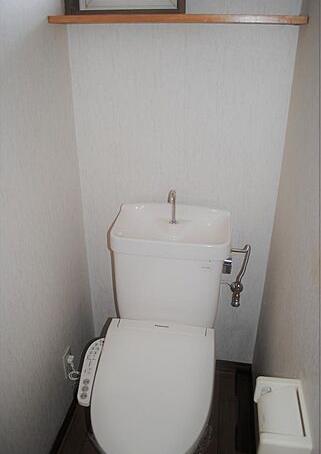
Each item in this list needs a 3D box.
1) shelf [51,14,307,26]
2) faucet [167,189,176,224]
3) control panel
[{"bbox_3d":[0.048,-0.650,1.131,0.776,0.023,0.138,5,28,8],"label":"shelf"},{"bbox_3d":[0.042,-0.069,1.335,0.024,0.140,0.060,7,26,15],"label":"faucet"},{"bbox_3d":[-0.241,0.496,1.264,0.070,0.050,0.265,2,32,3],"label":"control panel"}]

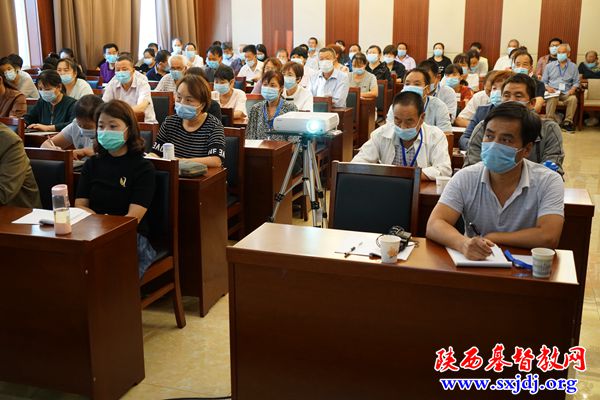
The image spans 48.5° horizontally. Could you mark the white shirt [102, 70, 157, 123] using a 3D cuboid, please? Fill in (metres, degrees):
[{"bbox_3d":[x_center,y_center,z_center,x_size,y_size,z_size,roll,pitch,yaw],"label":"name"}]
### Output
[{"bbox_3d":[-1.595,-0.889,6.277,0.470,0.580,0.350,4,15,16],"label":"white shirt"}]

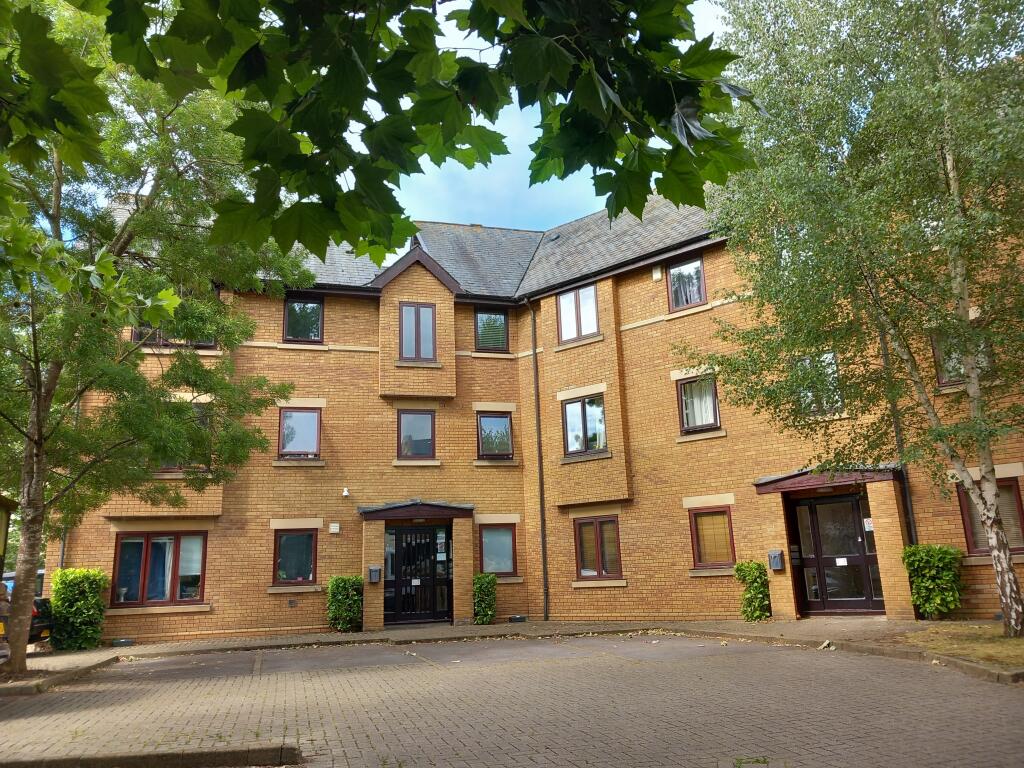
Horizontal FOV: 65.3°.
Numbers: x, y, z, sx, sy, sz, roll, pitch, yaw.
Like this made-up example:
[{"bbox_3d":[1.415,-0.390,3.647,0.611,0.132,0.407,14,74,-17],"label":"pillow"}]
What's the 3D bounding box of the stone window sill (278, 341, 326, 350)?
[{"bbox_3d":[-4.812,-0.833,18.409,1.130,0.135,0.180,2,-14,-17],"label":"stone window sill"}]

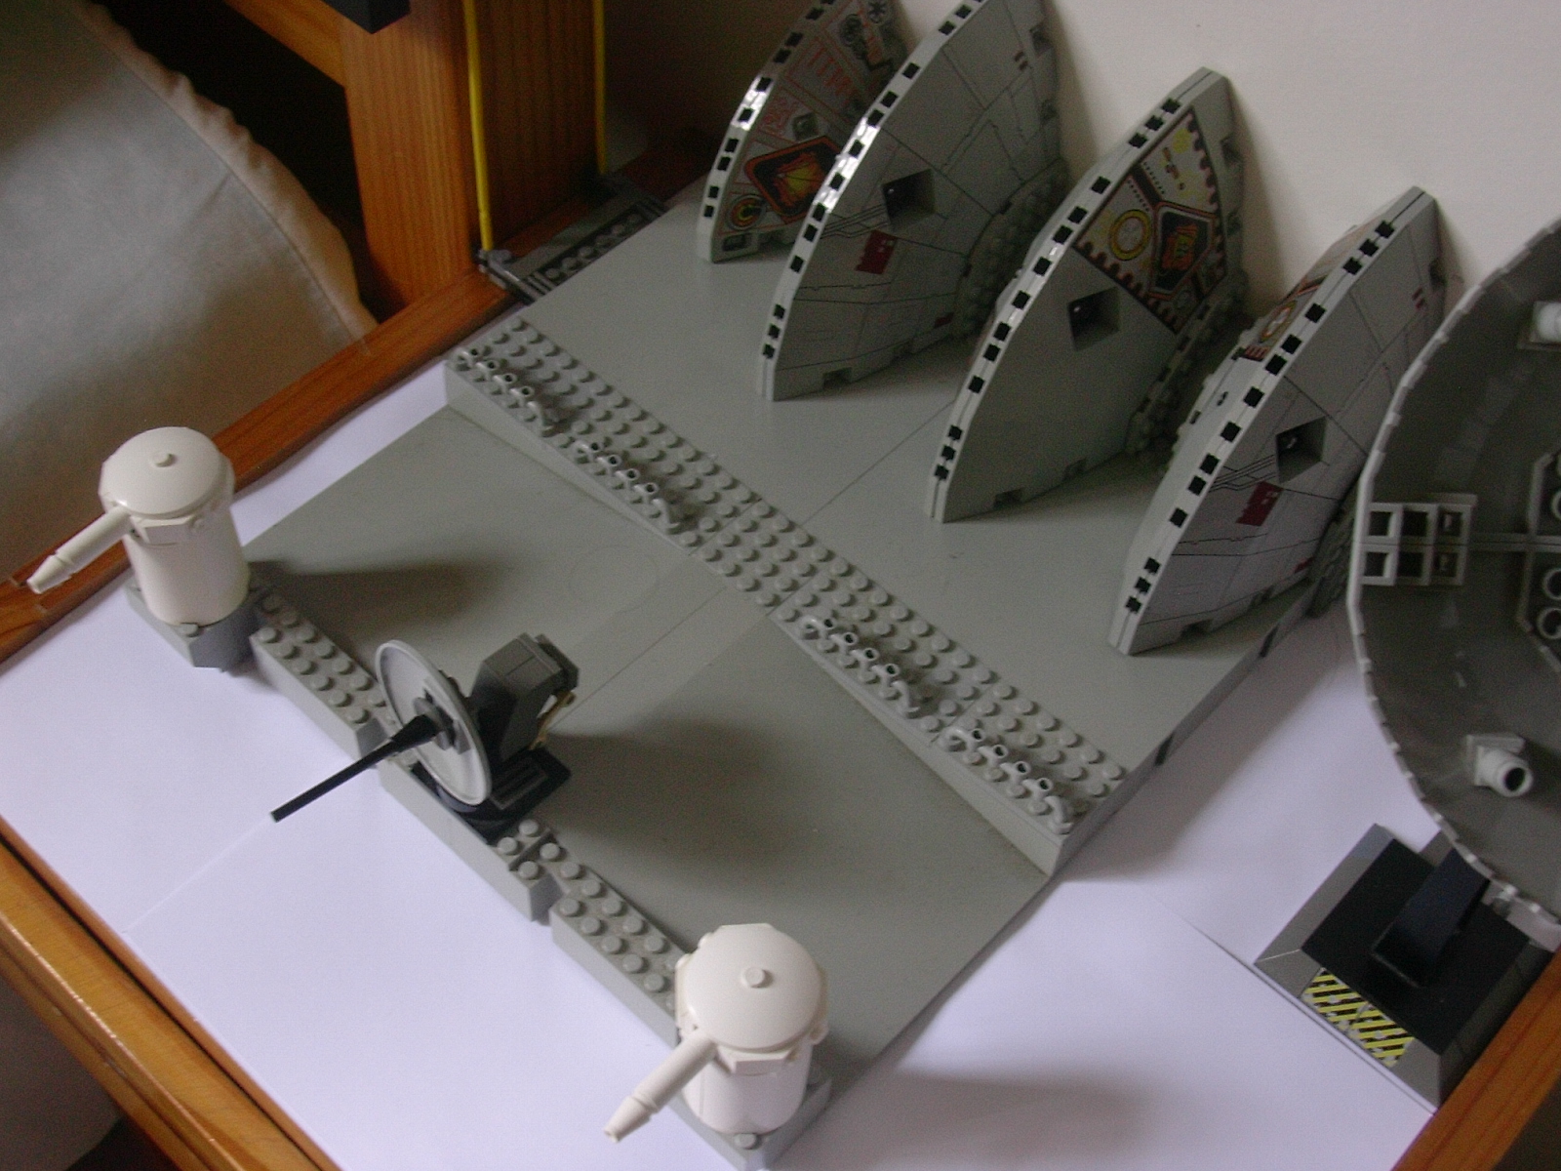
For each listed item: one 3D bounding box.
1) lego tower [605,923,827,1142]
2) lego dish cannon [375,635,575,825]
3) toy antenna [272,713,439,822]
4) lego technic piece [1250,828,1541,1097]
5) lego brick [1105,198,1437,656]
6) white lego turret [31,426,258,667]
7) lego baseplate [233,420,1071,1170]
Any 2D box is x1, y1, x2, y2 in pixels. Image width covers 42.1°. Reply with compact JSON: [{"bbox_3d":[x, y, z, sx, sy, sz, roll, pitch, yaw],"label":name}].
[{"bbox_3d":[-0.017,0.117,0.489,0.036,0.061,0.063,38,60,23],"label":"lego tower"},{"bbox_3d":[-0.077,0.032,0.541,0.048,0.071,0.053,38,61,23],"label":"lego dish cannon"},{"bbox_3d":[-0.108,0.047,0.510,0.048,0.008,0.008,-32,61,-27],"label":"toy antenna"},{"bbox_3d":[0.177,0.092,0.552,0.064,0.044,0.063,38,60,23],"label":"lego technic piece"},{"bbox_3d":[0.141,-0.046,0.587,0.047,0.112,0.112,38,60,23],"label":"lego brick"},{"bbox_3d":[-0.181,-0.003,0.584,0.038,0.080,0.063,38,61,23],"label":"white lego turret"},{"bbox_3d":[-0.058,0.042,0.592,0.256,0.021,0.126,38,61,23],"label":"lego baseplate"}]

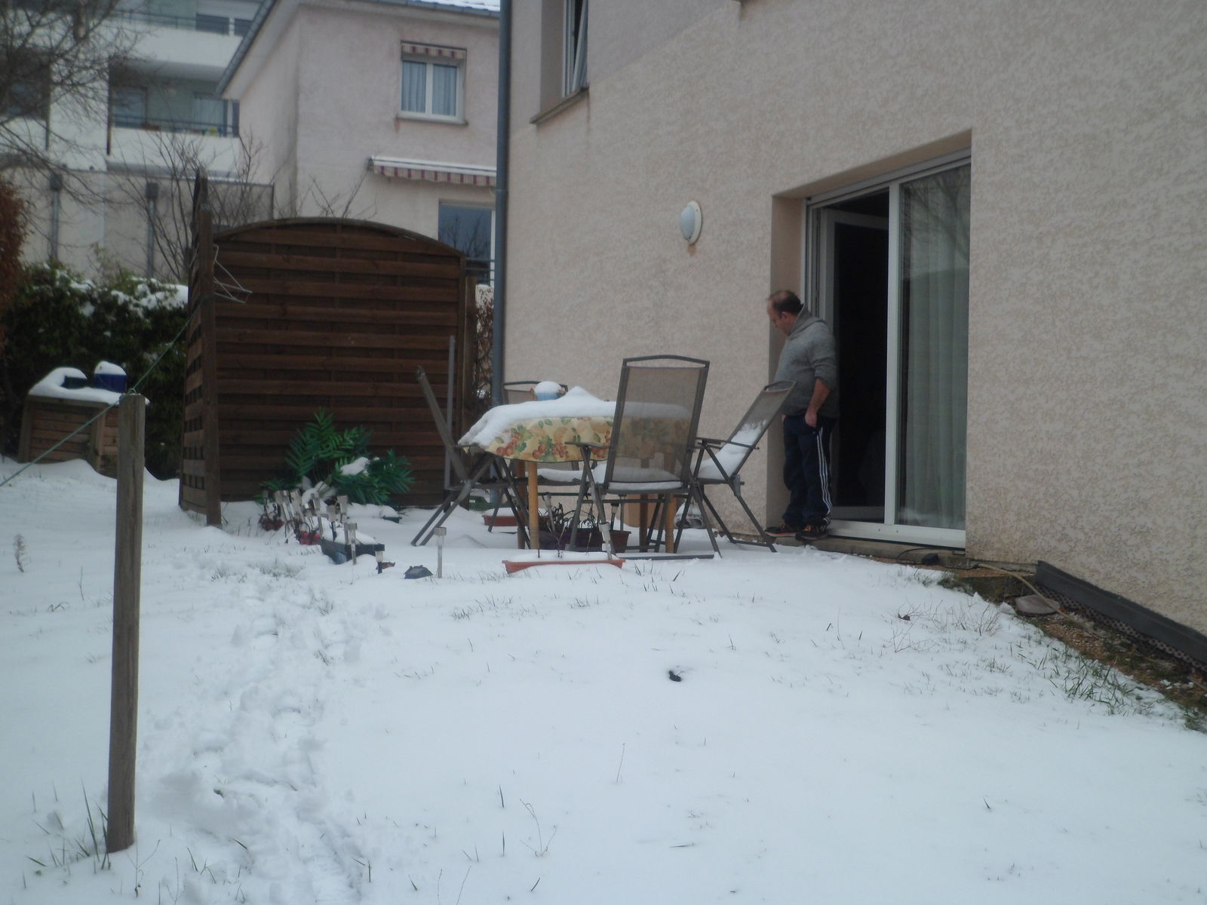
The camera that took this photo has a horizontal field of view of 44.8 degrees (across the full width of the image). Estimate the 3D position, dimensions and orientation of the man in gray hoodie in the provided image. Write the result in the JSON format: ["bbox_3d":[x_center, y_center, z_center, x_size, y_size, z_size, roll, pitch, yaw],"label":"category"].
[{"bbox_3d":[1.275,-0.261,9.420,0.420,1.604,0.520,1,0,-35],"label":"man in gray hoodie"}]

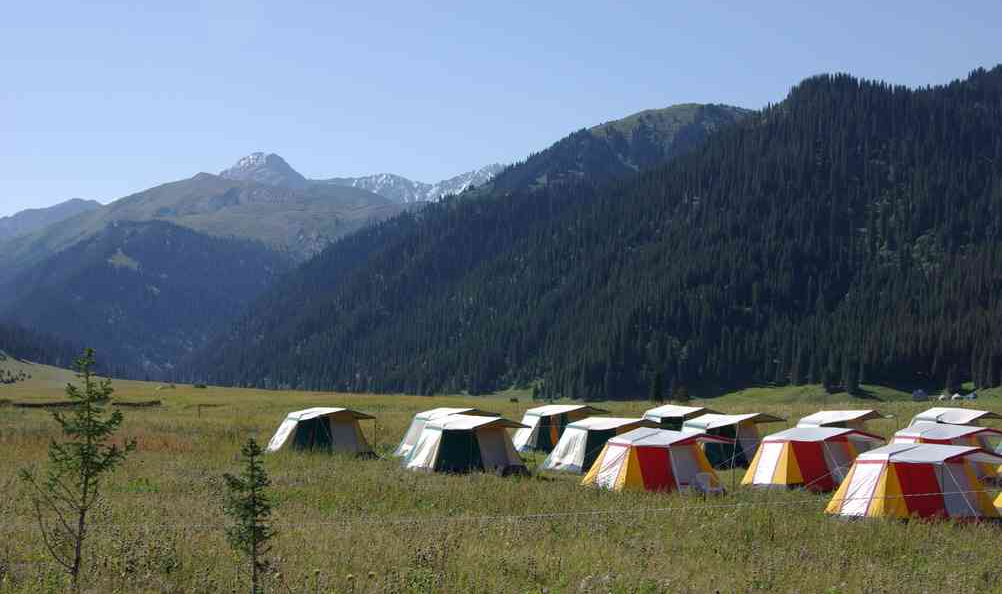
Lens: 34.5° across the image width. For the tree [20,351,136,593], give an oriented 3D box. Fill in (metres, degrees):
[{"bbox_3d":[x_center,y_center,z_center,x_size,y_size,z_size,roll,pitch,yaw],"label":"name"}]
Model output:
[{"bbox_3d":[-5.800,2.360,22.000,1.550,3.250,1.450,0,-2,0],"label":"tree"}]

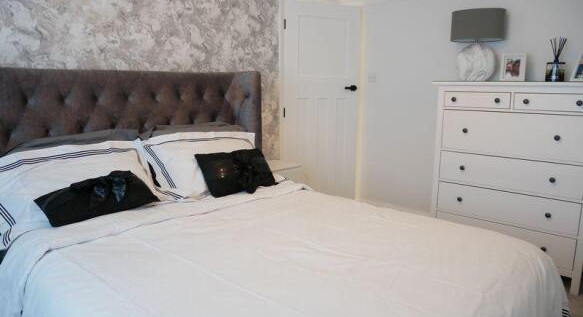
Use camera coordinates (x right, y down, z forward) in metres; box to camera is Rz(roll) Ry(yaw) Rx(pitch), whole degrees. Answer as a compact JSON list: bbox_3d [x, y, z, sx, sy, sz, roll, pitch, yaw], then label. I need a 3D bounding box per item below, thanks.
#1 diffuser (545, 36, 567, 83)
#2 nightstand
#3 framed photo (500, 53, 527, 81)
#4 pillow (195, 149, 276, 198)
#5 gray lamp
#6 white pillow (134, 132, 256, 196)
[{"bbox_3d":[1.728,-0.640,2.632,0.115,0.290,0.110,9,13,40],"label":"diffuser"},{"bbox_3d":[-0.137,0.371,3.401,0.350,0.610,0.390,9,13,40],"label":"nightstand"},{"bbox_3d":[1.555,-0.635,2.827,0.158,0.208,0.040,9,5,40],"label":"framed photo"},{"bbox_3d":[-0.336,0.089,2.603,0.490,0.295,0.130,-10,-19,-48],"label":"pillow"},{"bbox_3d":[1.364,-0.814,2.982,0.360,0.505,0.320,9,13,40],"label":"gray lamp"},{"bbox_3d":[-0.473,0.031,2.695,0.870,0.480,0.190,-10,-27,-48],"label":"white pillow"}]

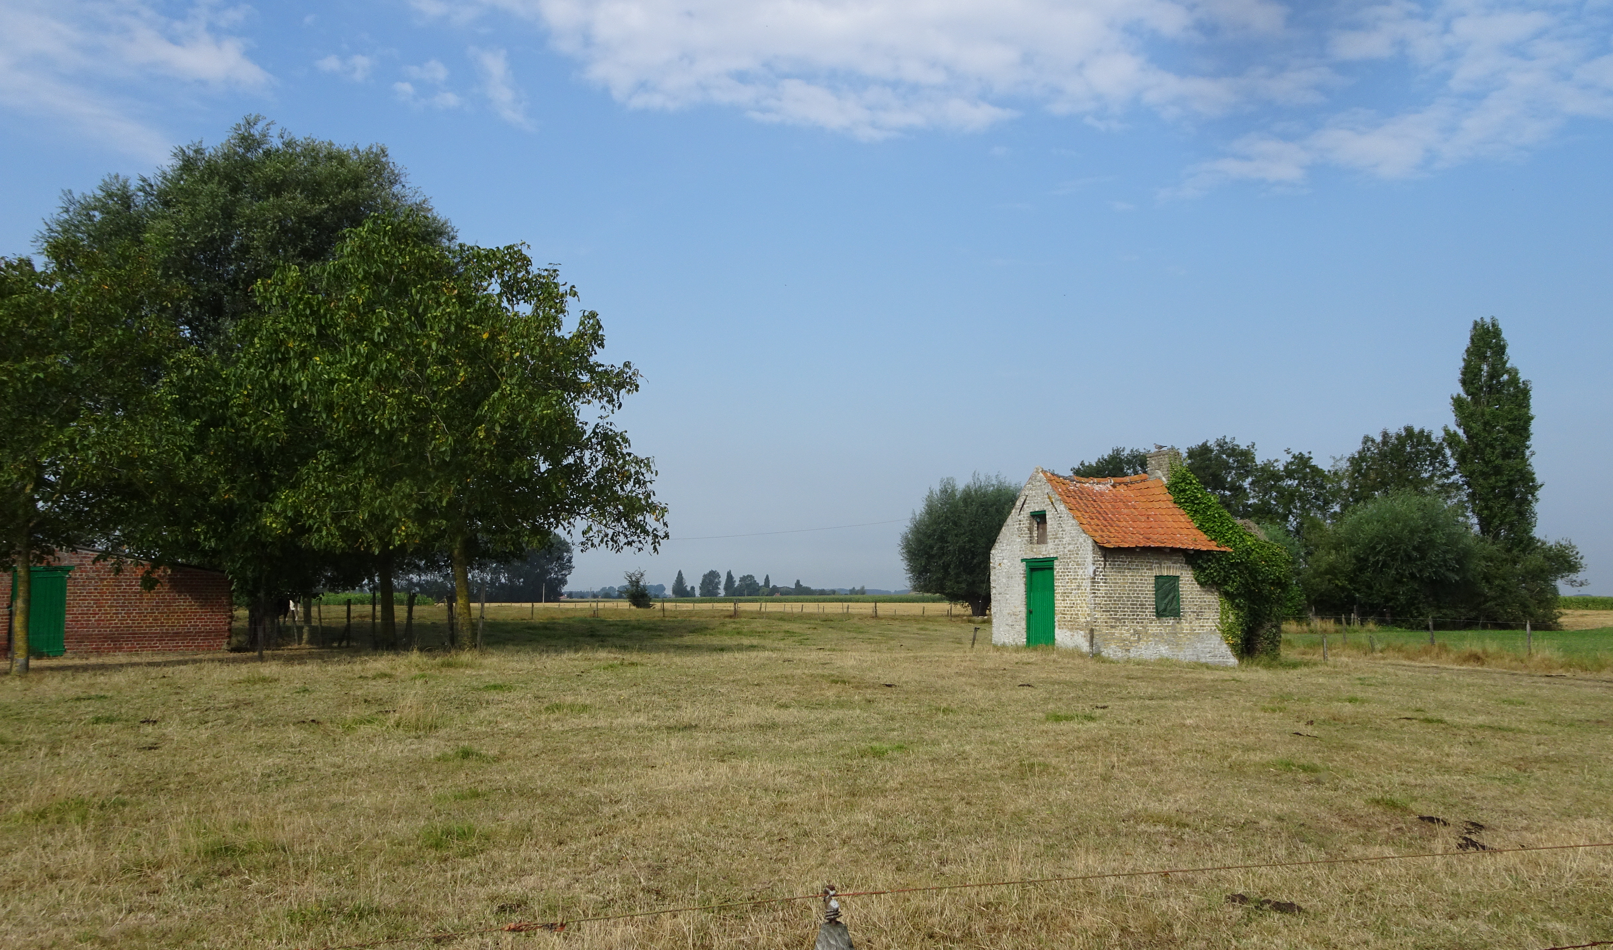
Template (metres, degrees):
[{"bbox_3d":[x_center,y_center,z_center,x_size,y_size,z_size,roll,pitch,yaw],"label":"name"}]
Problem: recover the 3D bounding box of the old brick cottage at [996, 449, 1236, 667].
[{"bbox_3d":[7.241,1.863,29.051,4.095,5.066,4.188,3,-6,-25],"label":"old brick cottage"}]

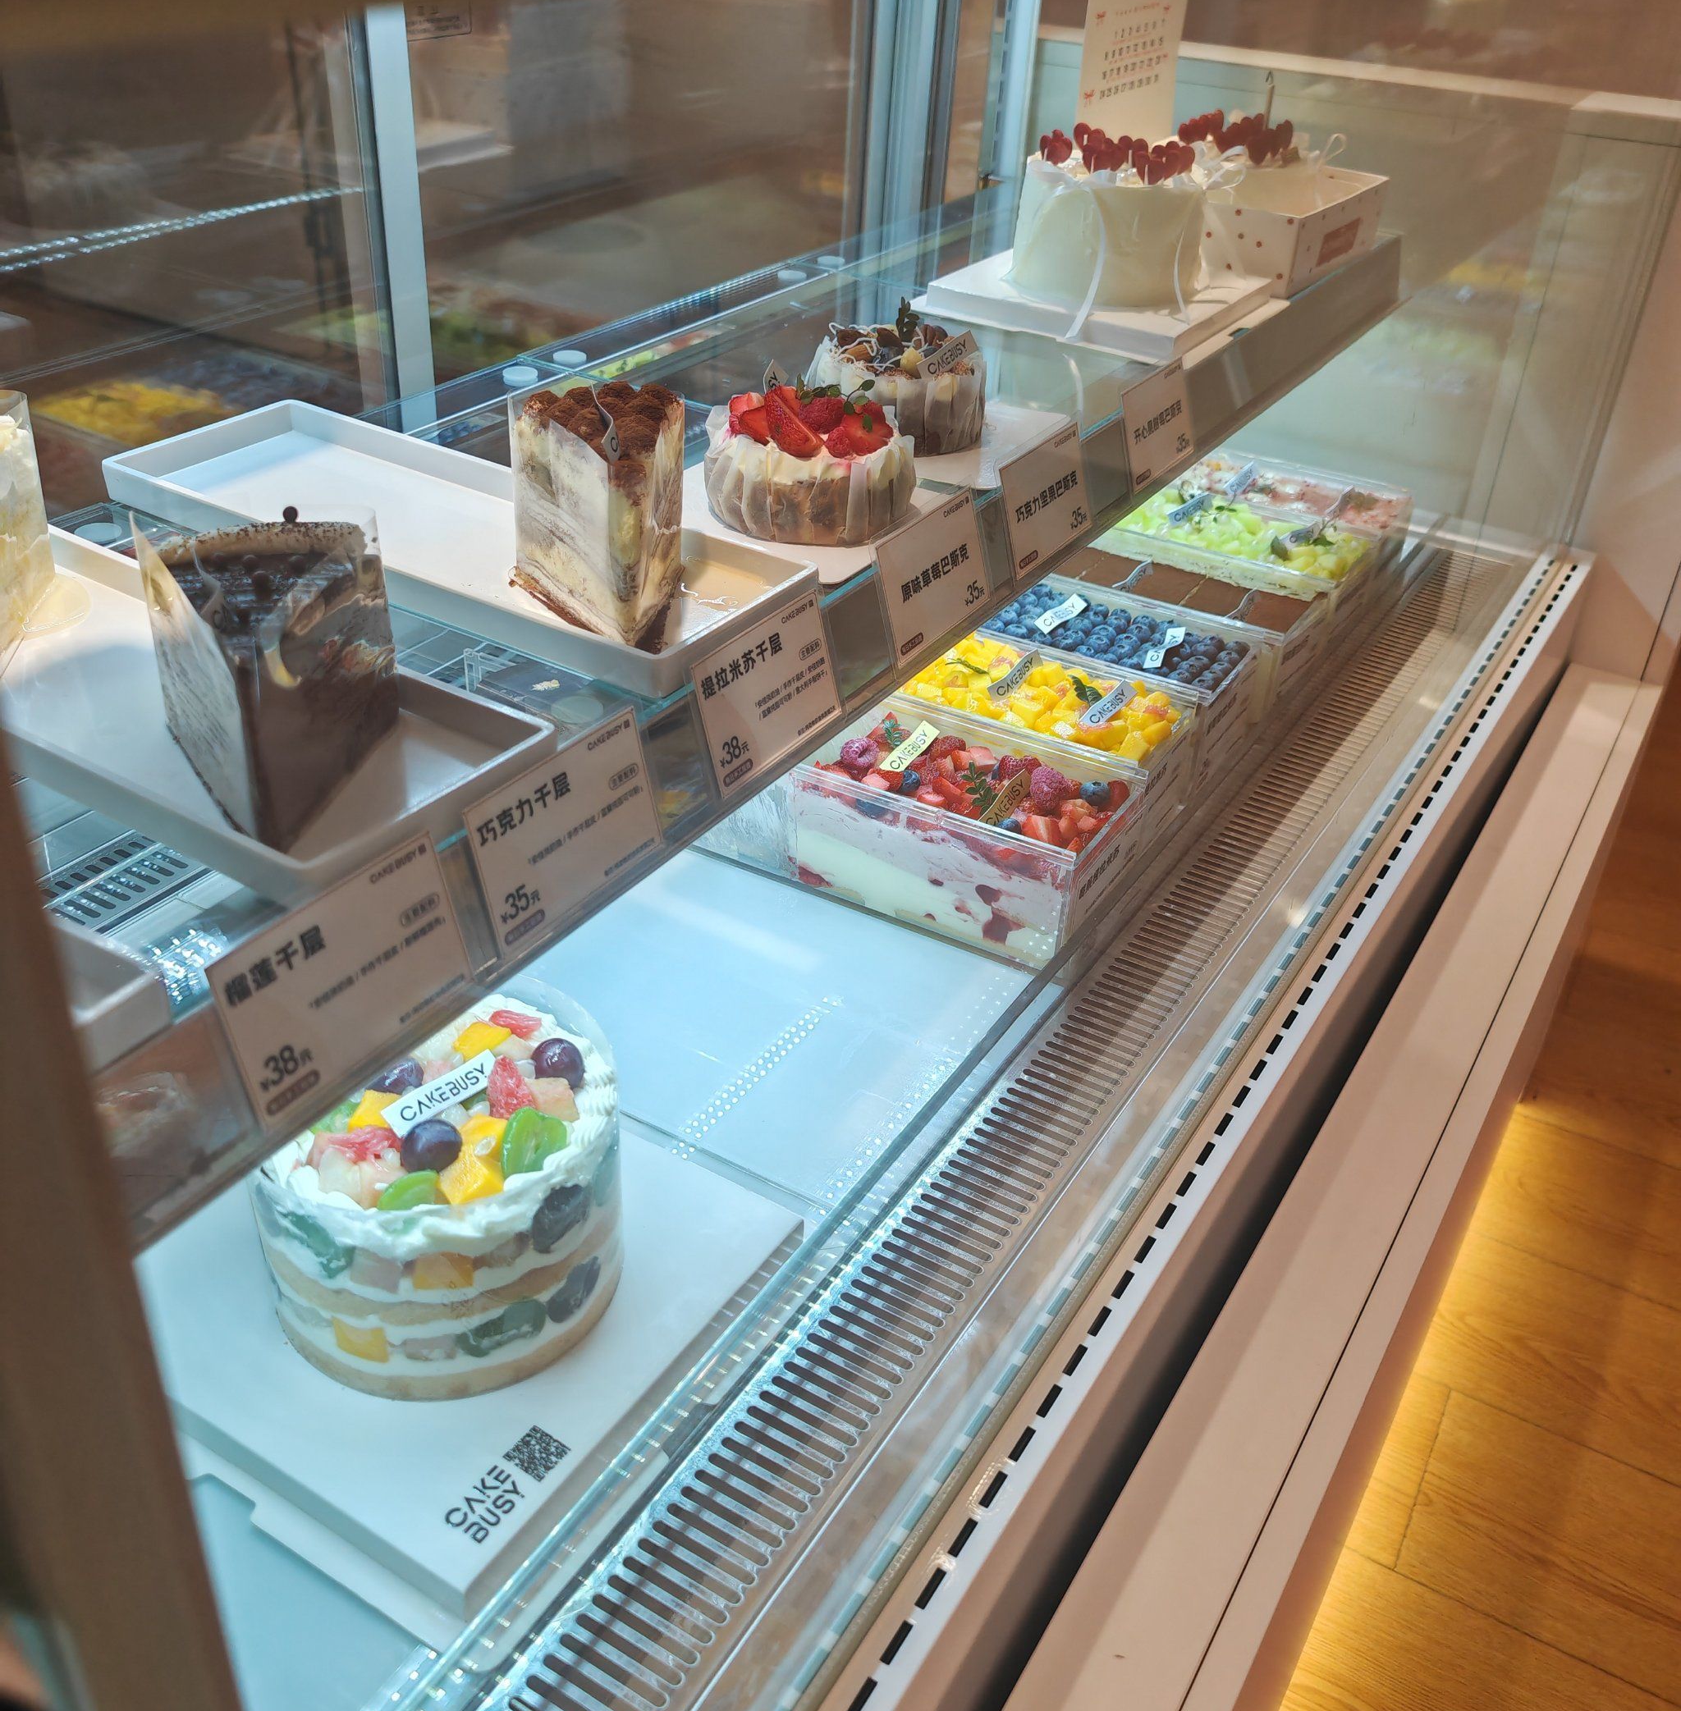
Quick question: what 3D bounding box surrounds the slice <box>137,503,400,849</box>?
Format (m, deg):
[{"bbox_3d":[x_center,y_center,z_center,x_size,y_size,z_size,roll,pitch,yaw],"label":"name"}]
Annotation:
[{"bbox_3d":[-0.208,-0.067,0.638,0.092,0.088,0.107,-6,34,-14],"label":"slice"}]

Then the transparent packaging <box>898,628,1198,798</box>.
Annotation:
[{"bbox_3d":[0.139,-0.071,1.175,0.178,0.076,0.115,20,36,24],"label":"transparent packaging"}]

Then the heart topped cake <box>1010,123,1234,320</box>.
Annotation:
[{"bbox_3d":[0.199,-0.475,1.282,0.132,0.110,0.132,20,36,24],"label":"heart topped cake"}]

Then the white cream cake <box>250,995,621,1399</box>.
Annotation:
[{"bbox_3d":[-0.170,0.143,0.756,0.153,0.096,0.153,3,32,-2],"label":"white cream cake"}]

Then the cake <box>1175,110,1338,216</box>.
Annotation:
[{"bbox_3d":[0.331,-0.551,1.435,0.126,0.108,0.126,20,36,24],"label":"cake"}]

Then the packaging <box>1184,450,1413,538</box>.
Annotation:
[{"bbox_3d":[0.383,-0.281,1.529,0.178,0.076,0.115,20,36,24],"label":"packaging"}]

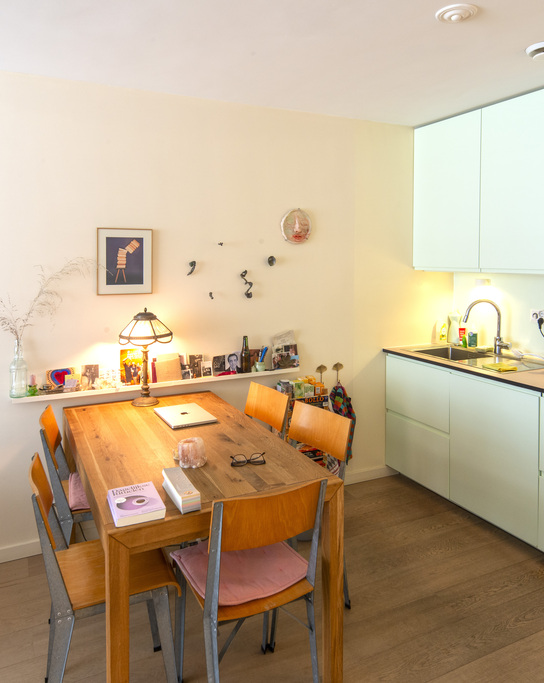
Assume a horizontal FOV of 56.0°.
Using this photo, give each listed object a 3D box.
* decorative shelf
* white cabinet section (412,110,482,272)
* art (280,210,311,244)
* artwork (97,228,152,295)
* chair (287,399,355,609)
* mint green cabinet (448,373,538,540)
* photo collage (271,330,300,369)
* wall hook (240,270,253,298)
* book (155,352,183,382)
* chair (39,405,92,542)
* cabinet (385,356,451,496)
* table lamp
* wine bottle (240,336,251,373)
[{"bbox_3d":[-0.585,0.226,2.931,1.632,0.033,0.112,-5,9,-25],"label":"decorative shelf"},{"bbox_3d":[1.345,-0.980,3.540,0.380,1.000,0.600,-5,7,-27],"label":"white cabinet section"},{"bbox_3d":[0.162,-0.739,3.293,0.218,0.227,0.046,-5,9,-25],"label":"art"},{"bbox_3d":[-0.821,-0.441,2.855,0.301,0.364,0.022,-5,9,-25],"label":"artwork"},{"bbox_3d":[0.036,0.763,2.271,0.507,0.849,0.435,-7,10,-36],"label":"chair"},{"bbox_3d":[1.506,0.615,3.055,0.580,0.795,0.597,-4,8,-26],"label":"mint green cabinet"},{"bbox_3d":[0.081,0.052,3.179,0.185,0.230,0.050,-4,8,-25],"label":"photo collage"},{"bbox_3d":[-0.157,-0.349,3.146,0.076,0.168,0.046,-5,9,-25],"label":"wall hook"},{"bbox_3d":[-0.584,0.140,2.904,0.138,0.164,0.021,-5,-9,-25],"label":"book"},{"bbox_3d":[-0.878,0.761,2.474,0.490,0.855,0.400,-4,8,-26],"label":"chair"},{"bbox_3d":[1.222,0.509,3.489,0.628,0.803,0.621,-5,9,-25],"label":"cabinet"},{"bbox_3d":[-0.701,0.077,2.850,0.305,0.530,0.305,-4,8,-26],"label":"table lamp"},{"bbox_3d":[-0.162,0.082,3.165,0.062,0.232,0.062,0,7,0],"label":"wine bottle"}]

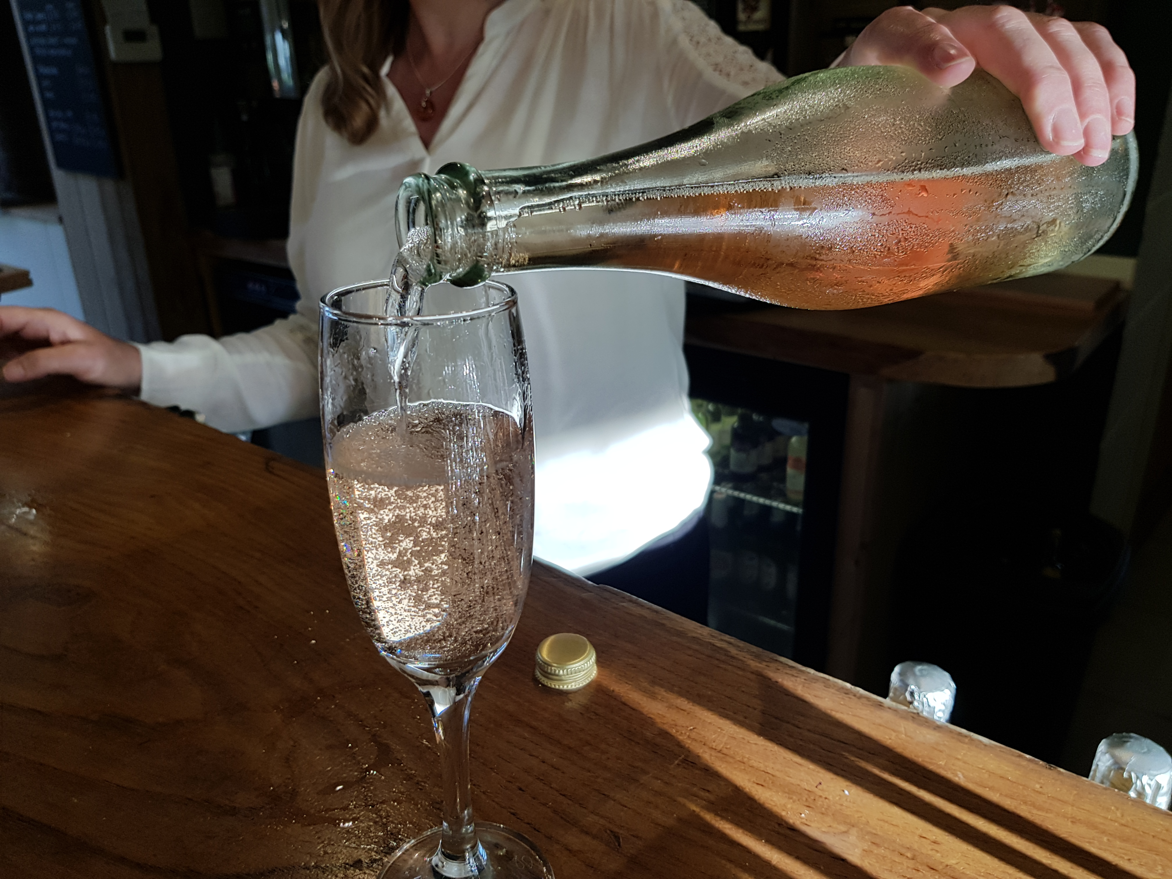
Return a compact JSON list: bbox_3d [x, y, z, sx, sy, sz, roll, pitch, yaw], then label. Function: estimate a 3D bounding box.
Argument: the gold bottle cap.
[{"bbox_3d":[-0.009,0.098,0.392,0.028,0.012,0.028,-1,22,0],"label":"gold bottle cap"}]

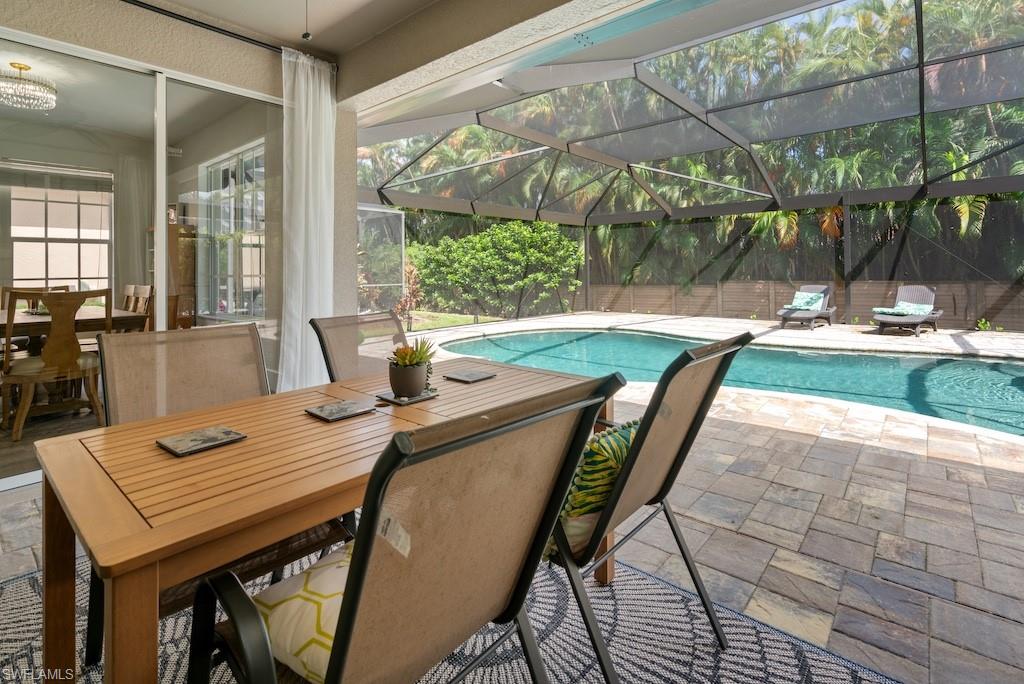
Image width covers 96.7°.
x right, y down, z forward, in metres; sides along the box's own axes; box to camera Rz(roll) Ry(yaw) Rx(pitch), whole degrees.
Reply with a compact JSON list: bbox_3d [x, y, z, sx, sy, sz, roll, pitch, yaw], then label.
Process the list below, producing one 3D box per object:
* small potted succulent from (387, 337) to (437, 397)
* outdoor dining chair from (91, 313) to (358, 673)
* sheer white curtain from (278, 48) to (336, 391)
[{"bbox_3d":[-0.363,0.093,1.660,0.160,0.205,0.150,0,6,0],"label":"small potted succulent"},{"bbox_3d":[-0.930,0.485,1.430,0.580,0.970,0.680,-5,8,-40],"label":"outdoor dining chair"},{"bbox_3d":[-1.610,-0.866,3.600,0.140,2.760,0.460,6,8,43],"label":"sheer white curtain"}]

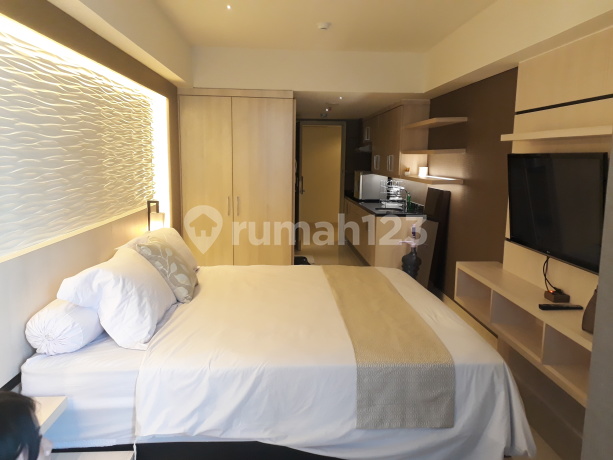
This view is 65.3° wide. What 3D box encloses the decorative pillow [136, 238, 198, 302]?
[{"bbox_3d":[-0.880,0.210,3.062,0.140,0.430,0.440,-41,7,6],"label":"decorative pillow"}]

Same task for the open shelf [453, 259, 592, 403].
[{"bbox_3d":[1.427,0.554,2.961,0.350,0.310,1.850,0,9,-3],"label":"open shelf"}]

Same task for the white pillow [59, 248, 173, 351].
[{"bbox_3d":[-0.930,0.308,2.491,0.470,0.210,0.640,42,5,-8],"label":"white pillow"}]

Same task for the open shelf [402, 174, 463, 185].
[{"bbox_3d":[1.332,-0.548,5.207,0.315,0.038,1.230,0,9,-3],"label":"open shelf"}]

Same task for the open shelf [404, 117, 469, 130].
[{"bbox_3d":[1.341,-1.129,5.119,0.315,0.038,1.230,0,9,-3],"label":"open shelf"}]

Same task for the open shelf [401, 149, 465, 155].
[{"bbox_3d":[1.336,-0.836,5.163,0.315,0.038,1.230,0,9,-3],"label":"open shelf"}]

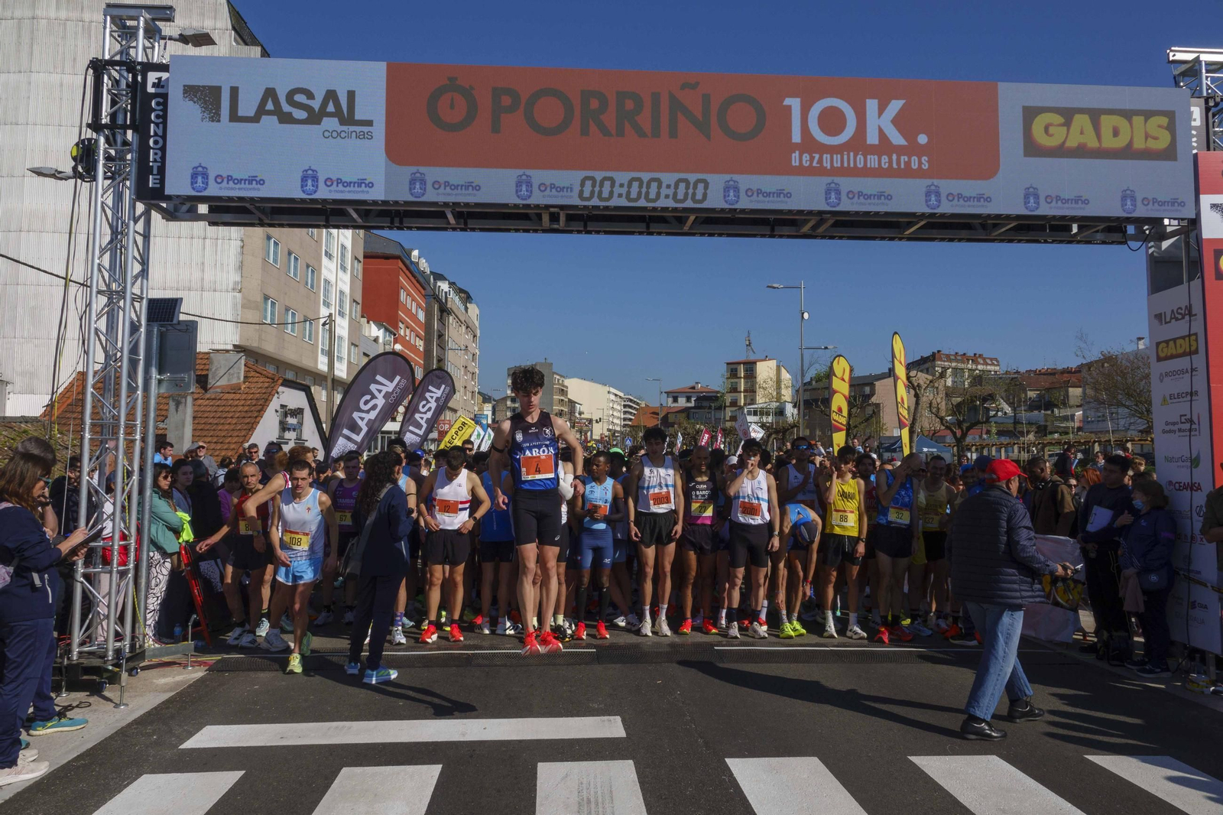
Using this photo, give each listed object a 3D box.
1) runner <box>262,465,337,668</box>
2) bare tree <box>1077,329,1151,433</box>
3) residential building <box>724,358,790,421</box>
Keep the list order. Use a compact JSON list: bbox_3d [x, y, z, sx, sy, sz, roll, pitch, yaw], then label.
[{"bbox_3d":[-2.476,1.231,6.552,0.520,1.630,0.460,1,-4,-7],"label":"runner"},{"bbox_3d":[26.159,0.367,40.265,7.200,8.000,7.200,0,-4,0],"label":"bare tree"},{"bbox_3d":[31.127,-0.565,172.020,6.800,17.200,16.000,-3,-5,36],"label":"residential building"}]

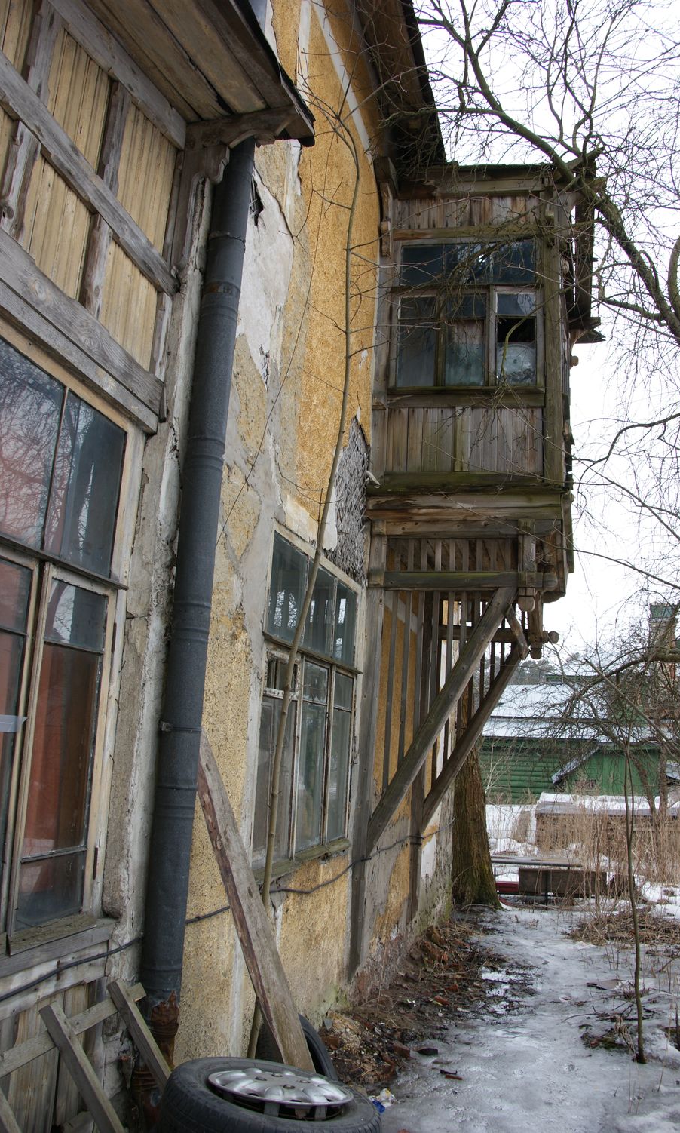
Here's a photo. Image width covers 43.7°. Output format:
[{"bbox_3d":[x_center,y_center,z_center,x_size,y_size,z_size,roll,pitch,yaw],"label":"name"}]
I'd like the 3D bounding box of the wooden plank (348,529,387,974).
[{"bbox_3d":[0.222,1.279,6.157,0.100,3.105,0.130,0,-12,14],"label":"wooden plank"}]

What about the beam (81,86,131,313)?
[{"bbox_3d":[-0.732,-1.152,2.653,0.060,0.769,0.075,0,-12,14],"label":"beam"}]

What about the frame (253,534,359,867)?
[{"bbox_3d":[-0.154,0.832,5.084,0.090,1.593,1.931,0,-12,14],"label":"frame"}]

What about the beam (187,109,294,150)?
[{"bbox_3d":[-0.355,-1.608,3.158,0.406,0.120,0.090,0,-12,14],"label":"beam"}]

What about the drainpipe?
[{"bbox_3d":[-0.493,-0.024,3.057,0.135,3.384,0.135,0,-12,14],"label":"drainpipe"}]

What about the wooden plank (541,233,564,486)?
[{"bbox_3d":[1.573,-1.530,6.255,0.130,1.985,0.120,2,-12,9],"label":"wooden plank"}]

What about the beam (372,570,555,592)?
[{"bbox_3d":[0.895,0.107,6.203,1.289,0.130,0.110,2,-12,9],"label":"beam"}]

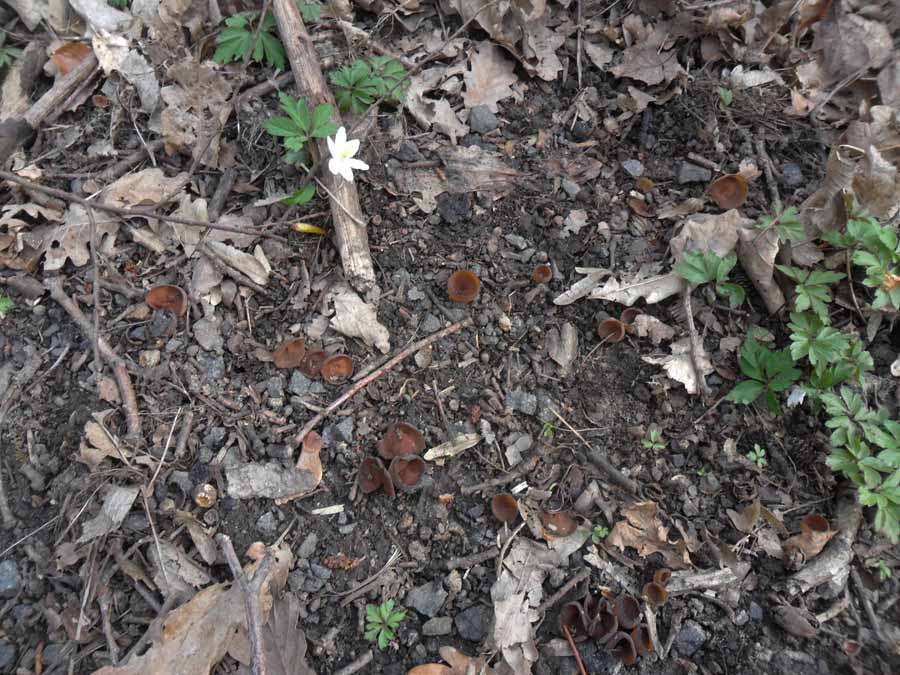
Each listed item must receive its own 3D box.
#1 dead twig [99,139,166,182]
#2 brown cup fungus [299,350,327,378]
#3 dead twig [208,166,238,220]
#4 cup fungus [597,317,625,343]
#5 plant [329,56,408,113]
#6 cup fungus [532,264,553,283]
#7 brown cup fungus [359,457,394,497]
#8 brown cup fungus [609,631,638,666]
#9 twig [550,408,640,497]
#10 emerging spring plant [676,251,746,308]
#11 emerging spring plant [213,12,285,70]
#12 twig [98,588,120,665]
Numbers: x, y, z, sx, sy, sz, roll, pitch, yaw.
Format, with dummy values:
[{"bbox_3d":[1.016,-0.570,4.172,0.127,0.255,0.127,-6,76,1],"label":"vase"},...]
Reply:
[{"bbox_3d":[-0.279,-0.156,0.622,0.013,0.009,0.064,37,64,21],"label":"dead twig"},{"bbox_3d":[-0.106,0.021,0.540,0.022,0.014,0.021,0,60,0],"label":"brown cup fungus"},{"bbox_3d":[-0.192,-0.122,0.597,0.012,0.009,0.061,3,57,2],"label":"dead twig"},{"bbox_3d":[0.121,-0.005,0.524,0.021,0.013,0.021,-3,62,5],"label":"cup fungus"},{"bbox_3d":[-0.079,-0.246,0.684,0.076,0.032,0.055,0,60,0],"label":"plant"},{"bbox_3d":[0.071,-0.050,0.543,0.015,0.012,0.015,0,58,0],"label":"cup fungus"},{"bbox_3d":[-0.048,0.091,0.461,0.024,0.015,0.024,0,77,0],"label":"brown cup fungus"},{"bbox_3d":[0.099,0.179,0.402,0.018,0.011,0.018,2,77,-10],"label":"brown cup fungus"},{"bbox_3d":[0.103,0.081,0.507,0.010,0.010,0.085,-37,66,-19],"label":"twig"},{"bbox_3d":[0.191,-0.043,0.517,0.047,0.033,0.042,0,58,0],"label":"emerging spring plant"},{"bbox_3d":[-0.190,-0.279,0.661,0.061,0.030,0.054,0,58,0],"label":"emerging spring plant"},{"bbox_3d":[-0.200,0.169,0.413,0.006,0.007,0.045,-20,59,-13],"label":"twig"}]

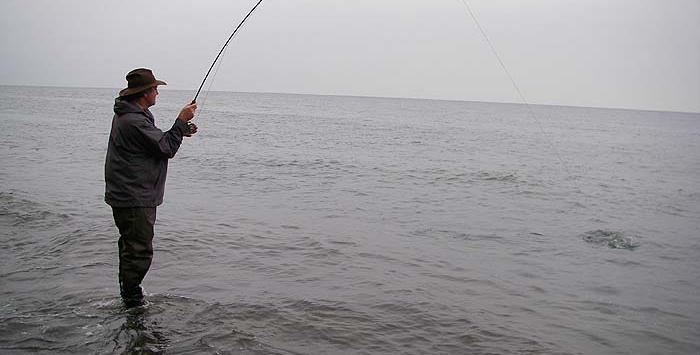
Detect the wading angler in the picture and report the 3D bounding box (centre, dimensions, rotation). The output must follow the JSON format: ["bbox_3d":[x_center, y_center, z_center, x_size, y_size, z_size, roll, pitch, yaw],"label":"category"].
[{"bbox_3d":[-1.460,0.116,5.620,0.680,1.800,0.540,-1,7,-27],"label":"wading angler"}]

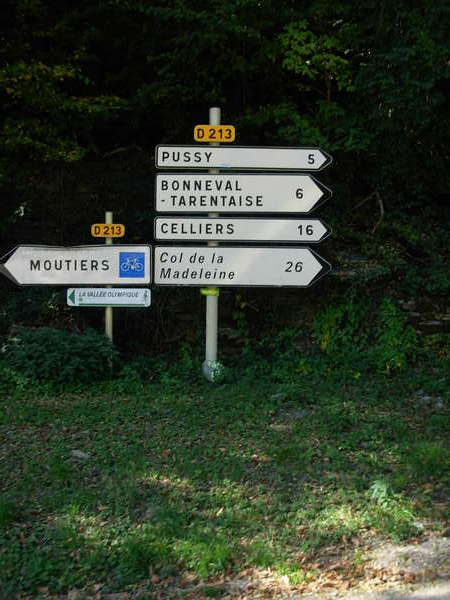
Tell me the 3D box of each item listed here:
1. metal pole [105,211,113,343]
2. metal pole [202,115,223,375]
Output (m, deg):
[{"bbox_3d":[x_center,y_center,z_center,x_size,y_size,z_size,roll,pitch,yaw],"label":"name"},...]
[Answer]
[{"bbox_3d":[-1.184,-0.107,10.250,0.063,1.611,0.063,0,2,0],"label":"metal pole"},{"bbox_3d":[-0.128,-0.596,10.800,0.116,2.944,0.116,1,2,0],"label":"metal pole"}]

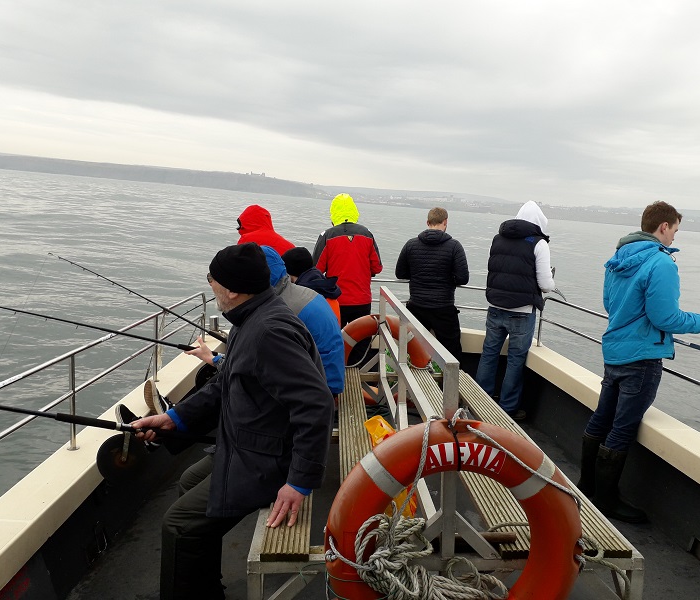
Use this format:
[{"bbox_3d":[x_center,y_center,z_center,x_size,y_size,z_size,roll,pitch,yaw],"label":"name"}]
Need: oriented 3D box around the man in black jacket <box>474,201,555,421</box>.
[{"bbox_3d":[1.420,0.070,5.160,0.500,1.740,0.580,-4,13,-44],"label":"man in black jacket"}]

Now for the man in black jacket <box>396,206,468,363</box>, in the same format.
[{"bbox_3d":[0.700,0.090,5.200,0.600,1.700,0.500,7,9,12],"label":"man in black jacket"}]

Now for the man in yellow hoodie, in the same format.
[{"bbox_3d":[0.000,0.040,5.130,0.600,1.770,0.500,5,9,0],"label":"man in yellow hoodie"}]

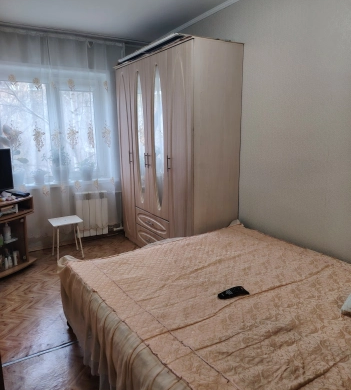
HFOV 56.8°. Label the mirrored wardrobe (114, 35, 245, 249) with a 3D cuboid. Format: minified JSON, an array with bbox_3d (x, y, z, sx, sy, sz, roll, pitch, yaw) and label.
[{"bbox_3d":[-0.039,-0.364,3.540,0.524,2.106,1.597,-8,14,-31],"label":"mirrored wardrobe"}]

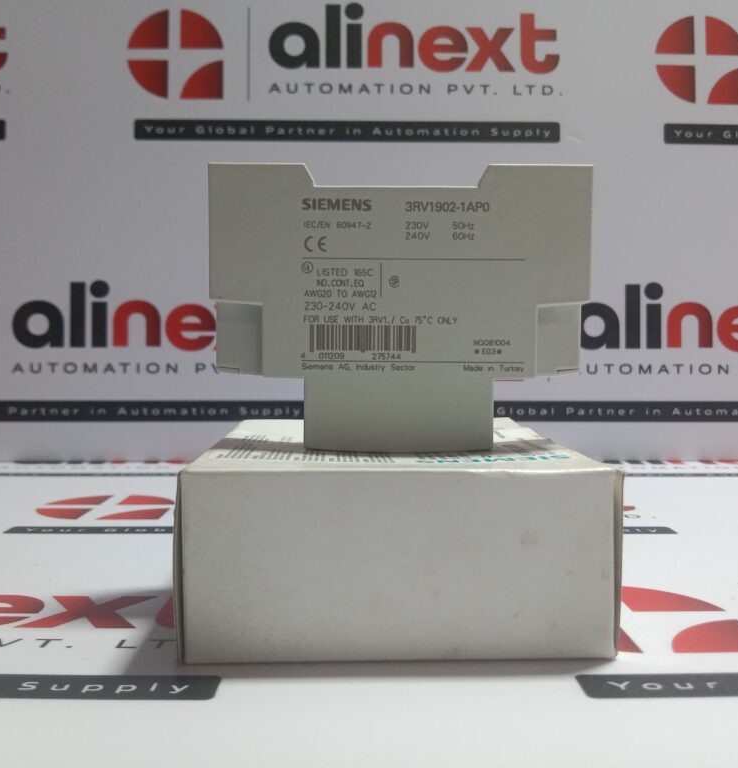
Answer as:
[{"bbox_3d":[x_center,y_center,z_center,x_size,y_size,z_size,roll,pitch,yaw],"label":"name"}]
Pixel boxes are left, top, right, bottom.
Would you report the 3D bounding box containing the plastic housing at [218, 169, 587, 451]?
[{"bbox_3d":[0.007,-0.018,0.198,0.090,0.068,0.019,0,3,-1],"label":"plastic housing"}]

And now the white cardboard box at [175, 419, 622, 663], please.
[{"bbox_3d":[0.004,0.035,0.213,0.091,0.040,0.099,0,3,-2],"label":"white cardboard box"}]

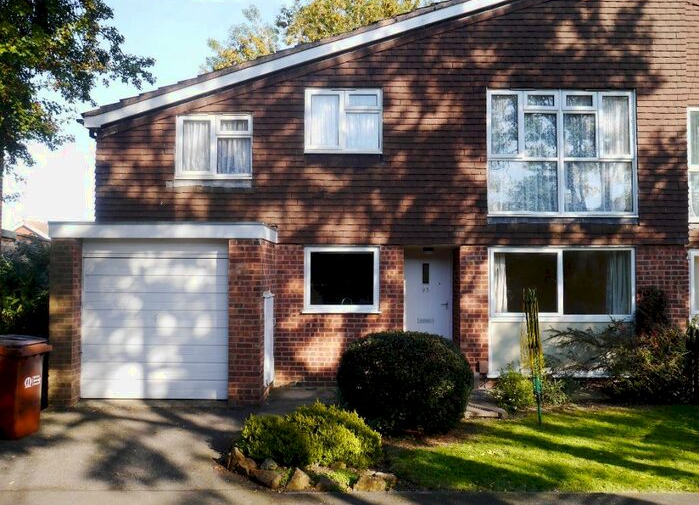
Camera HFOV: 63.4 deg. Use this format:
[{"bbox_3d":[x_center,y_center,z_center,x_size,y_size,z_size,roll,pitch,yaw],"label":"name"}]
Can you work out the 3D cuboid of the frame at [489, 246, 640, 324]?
[{"bbox_3d":[3.395,0.519,9.075,2.332,1.194,0.120,0,-2,0],"label":"frame"}]

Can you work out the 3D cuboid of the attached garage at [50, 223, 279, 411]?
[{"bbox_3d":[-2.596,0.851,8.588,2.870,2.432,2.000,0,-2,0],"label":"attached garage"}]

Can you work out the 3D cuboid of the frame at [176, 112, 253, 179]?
[{"bbox_3d":[-2.161,-1.694,9.106,1.225,1.047,0.120,0,-2,0],"label":"frame"}]

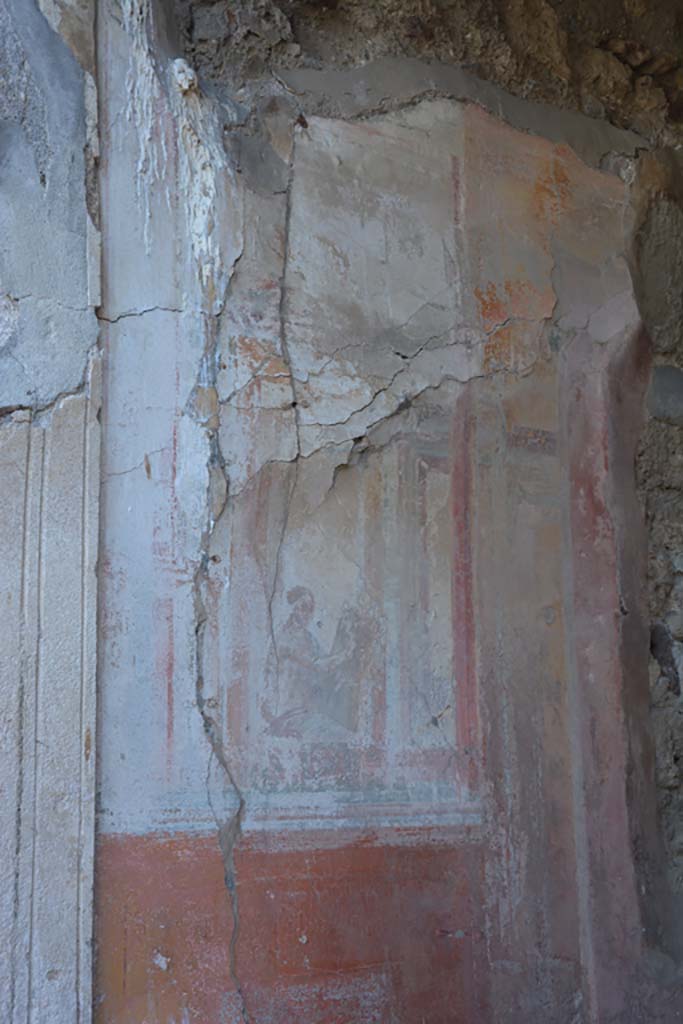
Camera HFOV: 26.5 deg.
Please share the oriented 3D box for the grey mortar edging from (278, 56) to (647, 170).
[{"bbox_3d":[0.275,-0.892,3.227,0.848,0.239,0.090,1,-12,-9],"label":"grey mortar edging"}]

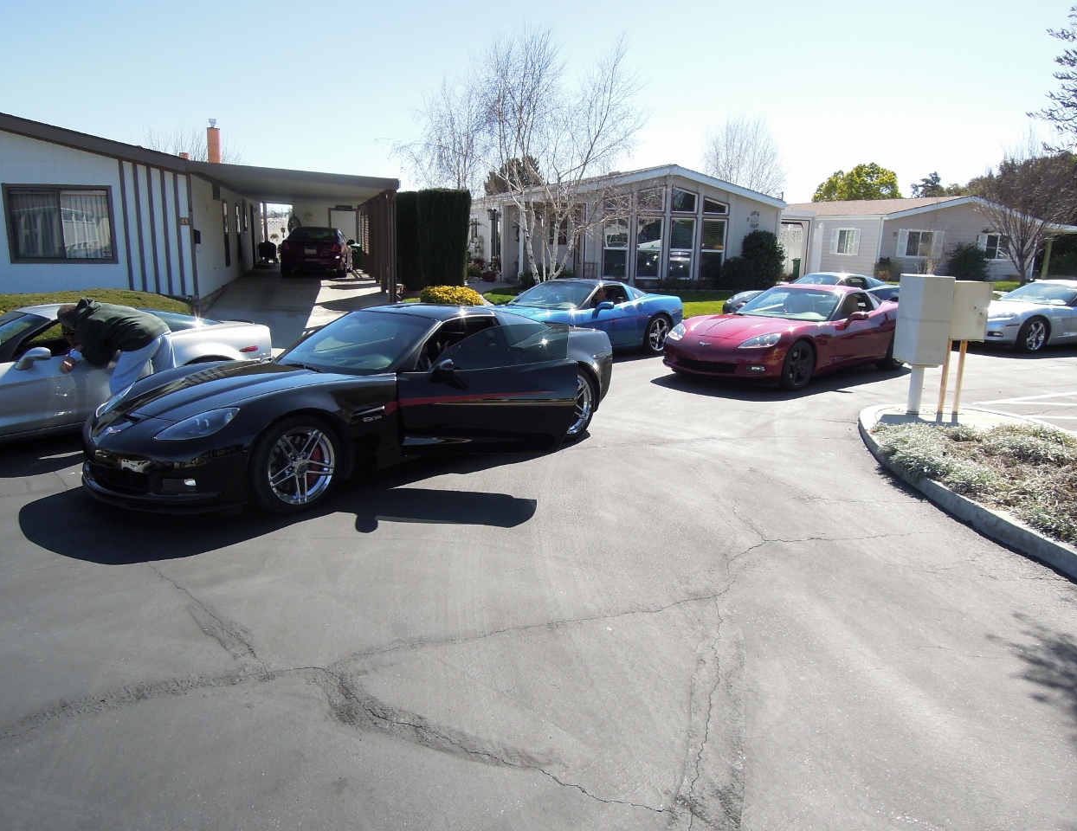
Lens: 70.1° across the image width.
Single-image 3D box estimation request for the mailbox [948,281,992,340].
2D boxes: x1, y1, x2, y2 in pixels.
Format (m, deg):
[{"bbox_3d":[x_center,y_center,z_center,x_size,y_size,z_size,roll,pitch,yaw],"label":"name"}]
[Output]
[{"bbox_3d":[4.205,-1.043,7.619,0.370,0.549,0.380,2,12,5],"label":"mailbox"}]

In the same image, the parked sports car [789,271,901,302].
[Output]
[{"bbox_3d":[6.273,-2.612,17.406,4.440,1.245,1.880,-4,13,-20],"label":"parked sports car"}]

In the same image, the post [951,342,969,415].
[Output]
[{"bbox_3d":[4.258,-0.410,7.753,0.065,0.785,0.065,2,12,5],"label":"post"}]

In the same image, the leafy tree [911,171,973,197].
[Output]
[{"bbox_3d":[30.618,-14.500,58.250,4.726,7.619,4.726,0,11,0],"label":"leafy tree"}]

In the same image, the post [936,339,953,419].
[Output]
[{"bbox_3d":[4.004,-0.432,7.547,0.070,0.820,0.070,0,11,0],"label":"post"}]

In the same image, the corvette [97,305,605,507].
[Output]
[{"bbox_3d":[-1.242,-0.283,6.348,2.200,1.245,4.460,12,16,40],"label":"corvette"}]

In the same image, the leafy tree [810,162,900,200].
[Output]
[{"bbox_3d":[18.096,-11.489,44.572,5.400,6.018,5.400,1,12,0],"label":"leafy tree"}]

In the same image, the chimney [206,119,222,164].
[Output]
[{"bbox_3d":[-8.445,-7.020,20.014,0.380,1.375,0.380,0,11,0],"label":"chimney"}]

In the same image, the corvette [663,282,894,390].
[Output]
[{"bbox_3d":[3.674,-1.238,11.176,4.435,1.244,1.860,-10,15,-40],"label":"corvette"}]

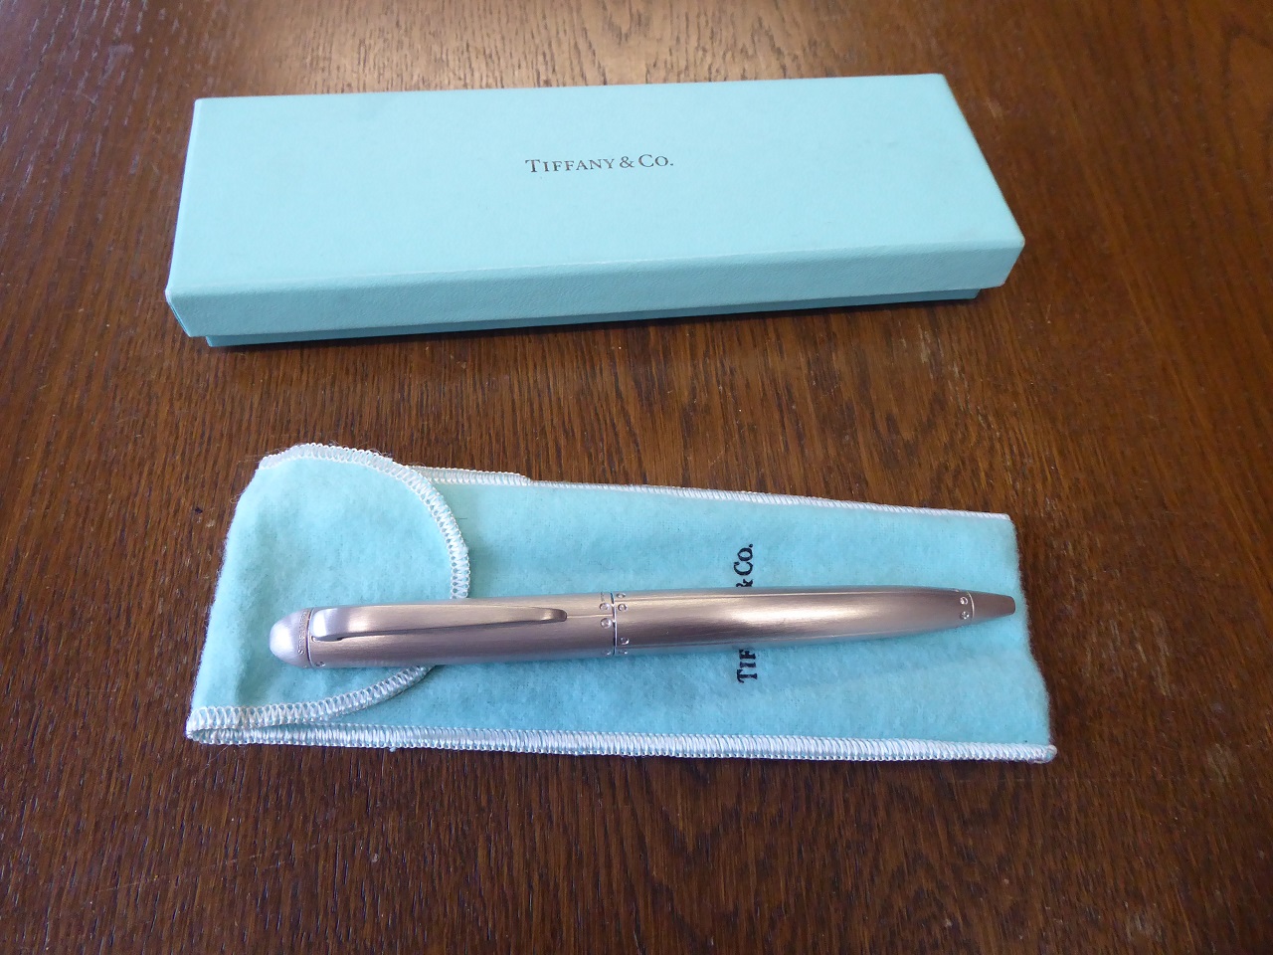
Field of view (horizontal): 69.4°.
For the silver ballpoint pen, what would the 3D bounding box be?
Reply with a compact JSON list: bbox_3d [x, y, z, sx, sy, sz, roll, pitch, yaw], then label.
[{"bbox_3d":[0.004,0.025,0.160,0.131,0.013,0.011,-2,59,-6],"label":"silver ballpoint pen"}]

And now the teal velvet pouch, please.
[{"bbox_3d":[0.001,0.022,0.168,0.149,0.006,0.055,3,59,-3],"label":"teal velvet pouch"}]

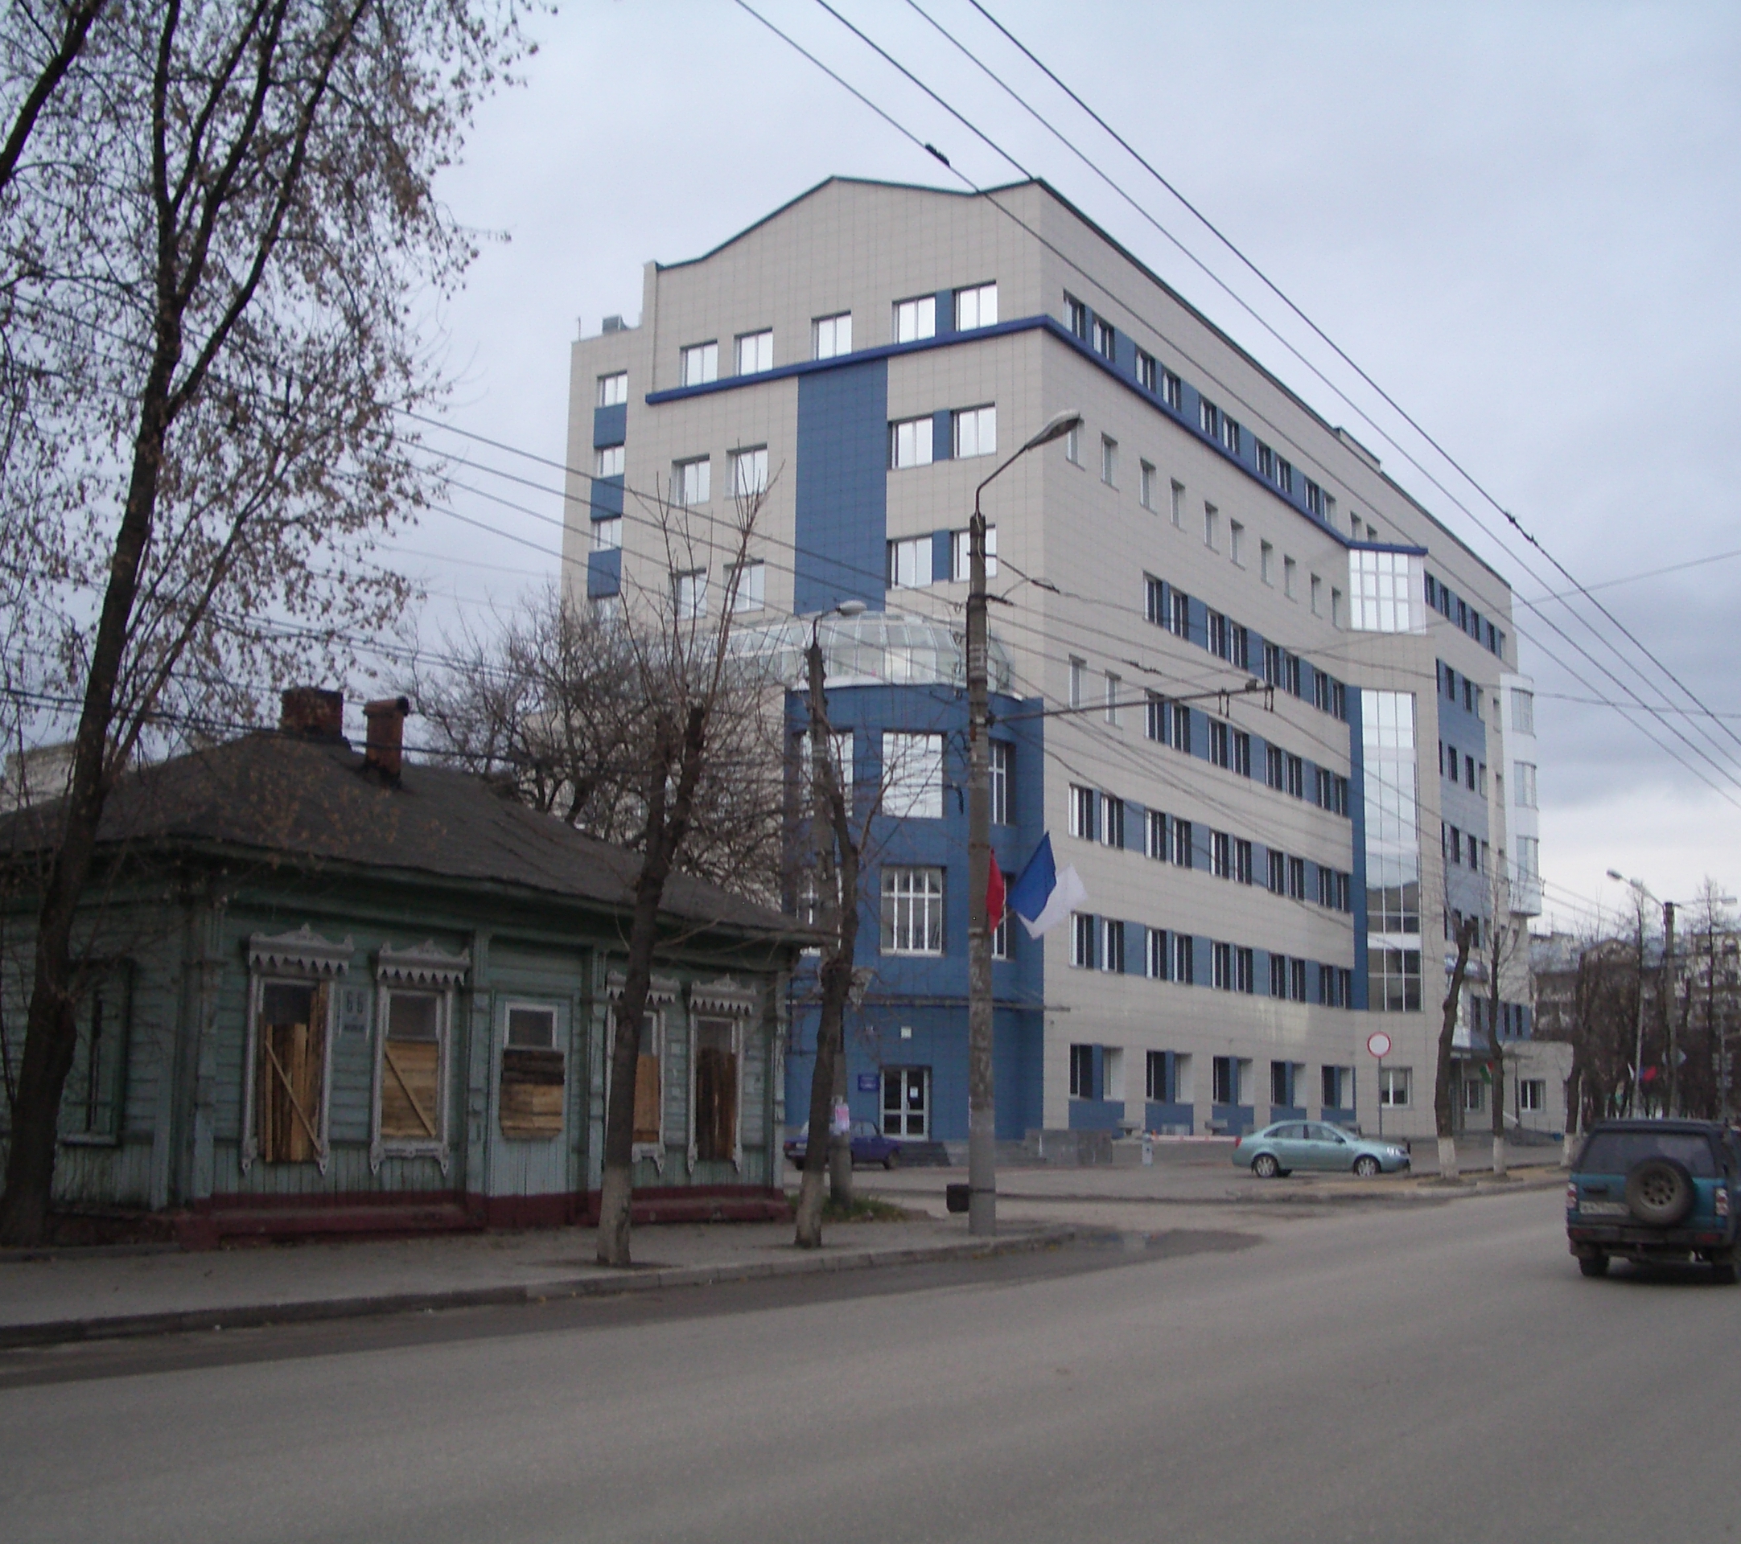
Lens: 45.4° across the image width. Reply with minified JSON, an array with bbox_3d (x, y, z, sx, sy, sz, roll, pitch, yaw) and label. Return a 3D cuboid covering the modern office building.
[{"bbox_3d":[12.649,0.297,95.936,23.000,33.600,67.200,-5,-11,30],"label":"modern office building"}]

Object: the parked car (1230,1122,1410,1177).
[{"bbox_3d":[12.208,10.147,56.085,4.600,1.450,1.770,-3,-10,24],"label":"parked car"}]

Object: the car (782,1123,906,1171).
[{"bbox_3d":[-0.659,10.351,57.930,1.620,1.440,4.130,-5,-11,32],"label":"car"}]

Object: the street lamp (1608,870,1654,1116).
[{"bbox_3d":[23.523,7.439,64.376,1.500,9.200,0.400,-3,-10,22],"label":"street lamp"}]

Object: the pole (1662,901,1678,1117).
[{"bbox_3d":[27.773,9.024,72.133,0.320,8.900,0.320,-5,-11,30],"label":"pole"}]

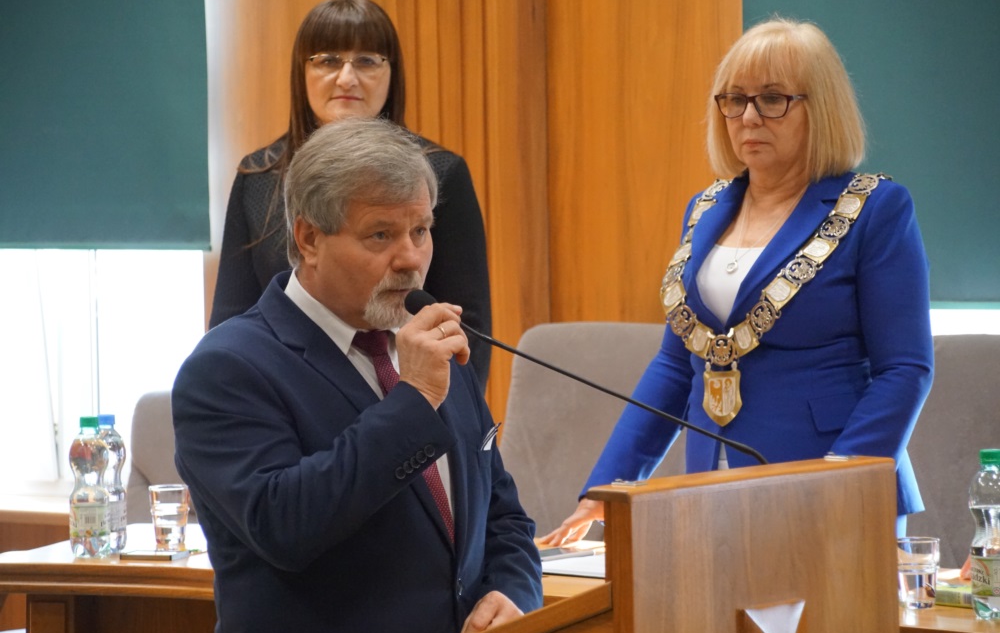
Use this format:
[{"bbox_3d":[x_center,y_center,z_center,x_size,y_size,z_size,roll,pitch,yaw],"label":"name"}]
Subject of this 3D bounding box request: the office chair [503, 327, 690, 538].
[{"bbox_3d":[0.156,0.565,6.461,0.600,1.060,0.620,0,4,14],"label":"office chair"}]

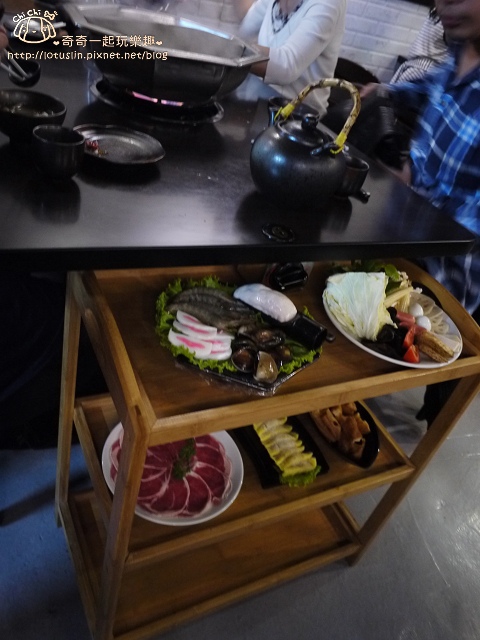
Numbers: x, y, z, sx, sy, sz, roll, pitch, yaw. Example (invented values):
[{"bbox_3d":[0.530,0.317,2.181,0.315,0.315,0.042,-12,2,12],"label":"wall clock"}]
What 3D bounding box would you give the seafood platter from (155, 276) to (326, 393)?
[{"bbox_3d":[0.001,0.010,0.781,0.243,0.058,0.253,-6,41,-29],"label":"seafood platter"}]

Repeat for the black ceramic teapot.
[{"bbox_3d":[0.114,-0.328,0.960,0.198,0.232,0.179,39,40,28],"label":"black ceramic teapot"}]

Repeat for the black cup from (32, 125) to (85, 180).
[{"bbox_3d":[-0.280,-0.255,0.803,0.076,0.066,0.076,-6,41,-28],"label":"black cup"}]

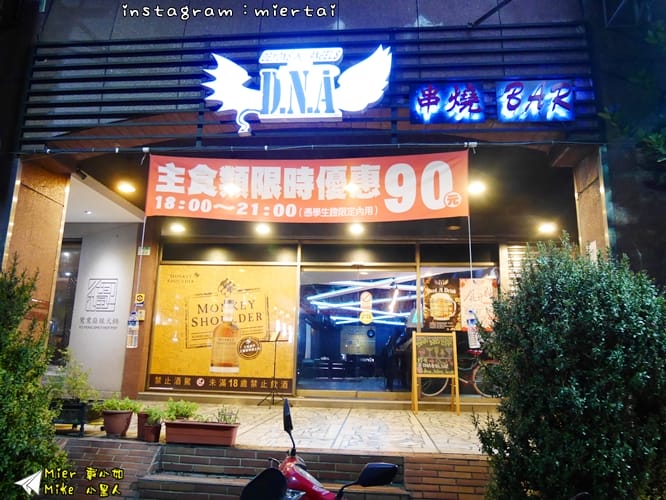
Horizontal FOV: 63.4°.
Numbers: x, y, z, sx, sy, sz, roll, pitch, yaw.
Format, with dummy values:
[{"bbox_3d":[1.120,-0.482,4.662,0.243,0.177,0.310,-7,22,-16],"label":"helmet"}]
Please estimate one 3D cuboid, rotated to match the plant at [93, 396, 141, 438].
[{"bbox_3d":[-1.975,1.511,4.919,0.350,0.340,0.330,0,-11,5],"label":"plant"}]

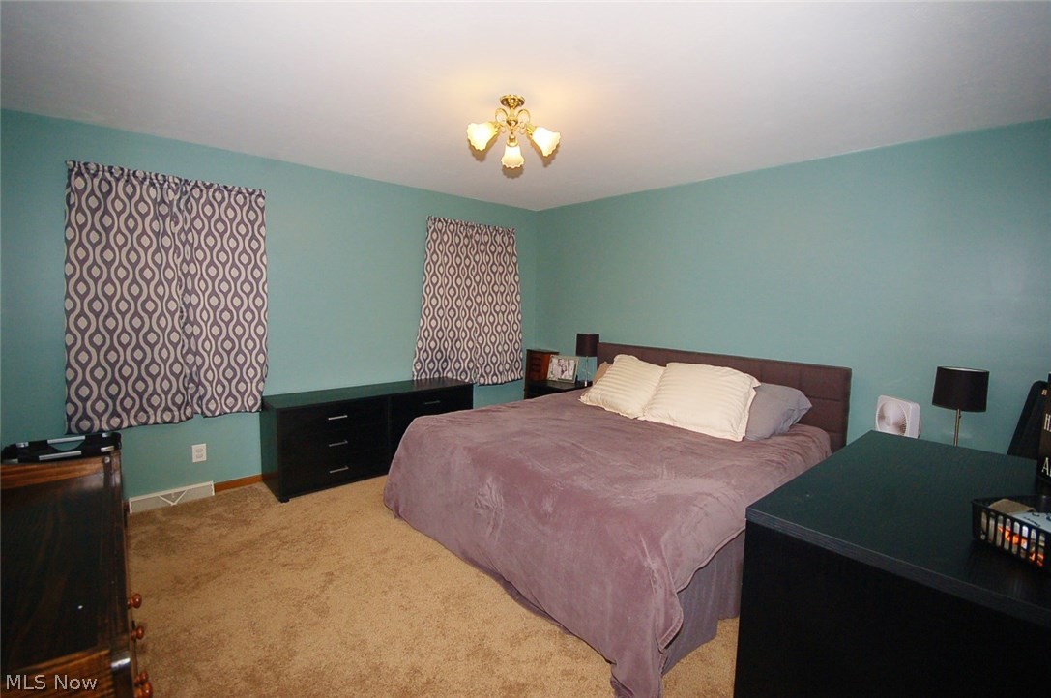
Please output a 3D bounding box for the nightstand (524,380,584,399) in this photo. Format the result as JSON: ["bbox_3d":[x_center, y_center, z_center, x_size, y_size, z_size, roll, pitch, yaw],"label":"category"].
[{"bbox_3d":[0.349,0.644,4.481,0.450,0.626,0.580,-5,9,-41],"label":"nightstand"}]

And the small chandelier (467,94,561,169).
[{"bbox_3d":[-0.069,-1.079,2.191,0.430,0.315,0.410,1,7,-2],"label":"small chandelier"}]

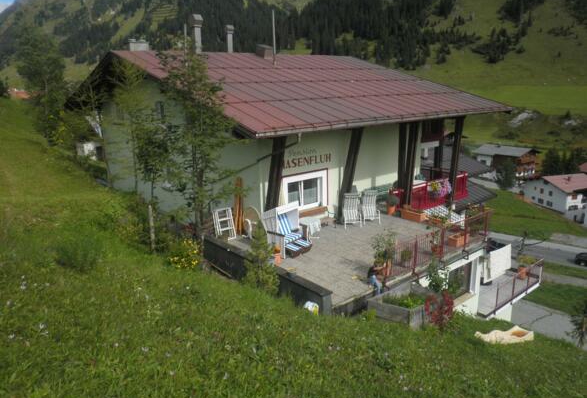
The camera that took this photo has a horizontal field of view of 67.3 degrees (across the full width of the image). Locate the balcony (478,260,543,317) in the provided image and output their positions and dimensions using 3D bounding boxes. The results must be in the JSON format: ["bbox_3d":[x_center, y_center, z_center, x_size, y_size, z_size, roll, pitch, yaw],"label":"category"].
[{"bbox_3d":[7.438,3.153,16.429,3.929,1.212,1.746,-12,17,-37],"label":"balcony"}]

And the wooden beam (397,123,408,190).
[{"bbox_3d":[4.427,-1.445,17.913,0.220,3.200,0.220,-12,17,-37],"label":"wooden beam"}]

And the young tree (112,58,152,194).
[{"bbox_3d":[-7.479,-3.372,20.224,1.750,5.800,1.750,-12,17,-37],"label":"young tree"}]

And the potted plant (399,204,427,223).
[{"bbox_3d":[4.650,0.554,17.022,0.450,0.400,1.100,-7,14,-19],"label":"potted plant"}]

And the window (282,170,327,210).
[{"bbox_3d":[0.442,-0.177,15.521,2.000,1.460,0.160,-12,17,-36],"label":"window"}]

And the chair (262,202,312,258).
[{"bbox_3d":[-0.119,0.941,13.886,1.100,1.500,1.160,10,18,41],"label":"chair"}]

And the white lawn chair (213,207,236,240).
[{"bbox_3d":[-2.320,0.853,15.077,0.620,1.020,0.500,-12,17,-36],"label":"white lawn chair"}]

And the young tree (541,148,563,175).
[{"bbox_3d":[76.089,-10.175,130.000,4.900,9.600,4.900,-12,17,-36],"label":"young tree"}]

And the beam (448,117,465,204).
[{"bbox_3d":[7.003,-1.620,19.093,0.340,3.810,0.240,-12,22,-36],"label":"beam"}]

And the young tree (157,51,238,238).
[{"bbox_3d":[-3.243,-1.997,15.046,2.450,6.300,2.450,-12,17,-37],"label":"young tree"}]

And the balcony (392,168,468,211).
[{"bbox_3d":[5.732,-0.356,19.299,5.000,1.170,1.000,-12,17,-36],"label":"balcony"}]

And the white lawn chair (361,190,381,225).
[{"bbox_3d":[2.853,0.310,16.350,0.620,1.120,0.720,-3,13,-3],"label":"white lawn chair"}]

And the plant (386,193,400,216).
[{"bbox_3d":[3.989,0.186,17.737,0.500,0.830,0.500,-2,13,1],"label":"plant"}]

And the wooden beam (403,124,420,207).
[{"bbox_3d":[4.748,-1.246,17.651,0.240,3.589,0.240,-13,21,-37],"label":"wooden beam"}]

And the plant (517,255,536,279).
[{"bbox_3d":[9.263,2.693,17.642,0.750,0.950,0.750,-12,17,-37],"label":"plant"}]

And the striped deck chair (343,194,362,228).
[{"bbox_3d":[2.106,0.430,15.955,0.620,1.120,0.720,-4,14,-7],"label":"striped deck chair"}]

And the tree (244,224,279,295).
[{"bbox_3d":[-0.811,1.533,11.167,0.850,1.950,0.850,-2,13,1],"label":"tree"}]

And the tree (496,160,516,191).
[{"bbox_3d":[57.287,-6.559,118.000,4.300,7.700,4.300,-12,17,-36],"label":"tree"}]

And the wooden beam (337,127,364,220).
[{"bbox_3d":[1.949,-0.758,15.589,0.340,3.710,0.240,-12,30,-36],"label":"wooden beam"}]

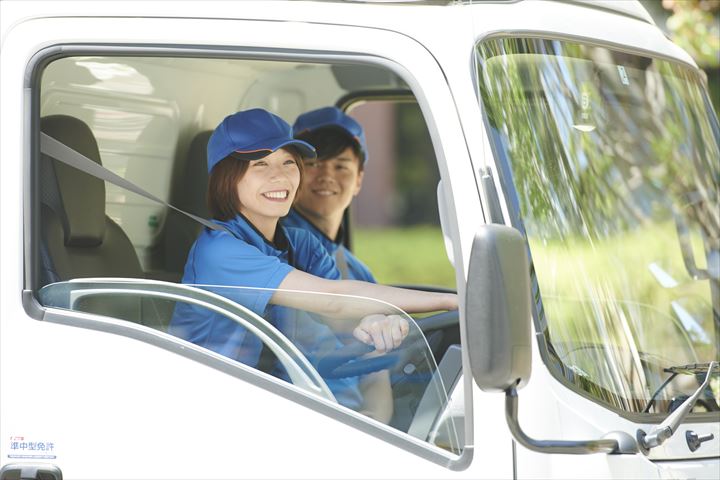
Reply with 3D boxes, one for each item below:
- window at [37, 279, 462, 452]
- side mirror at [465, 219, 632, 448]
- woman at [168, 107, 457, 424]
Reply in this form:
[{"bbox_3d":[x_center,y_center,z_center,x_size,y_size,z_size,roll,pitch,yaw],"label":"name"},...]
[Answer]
[{"bbox_3d":[-0.219,0.248,7.920,0.900,0.345,0.050,0,-6,21],"label":"window"},{"bbox_3d":[0.359,0.190,7.650,0.230,0.440,0.270,0,0,26],"label":"side mirror"},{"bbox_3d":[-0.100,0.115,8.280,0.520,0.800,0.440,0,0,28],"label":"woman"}]

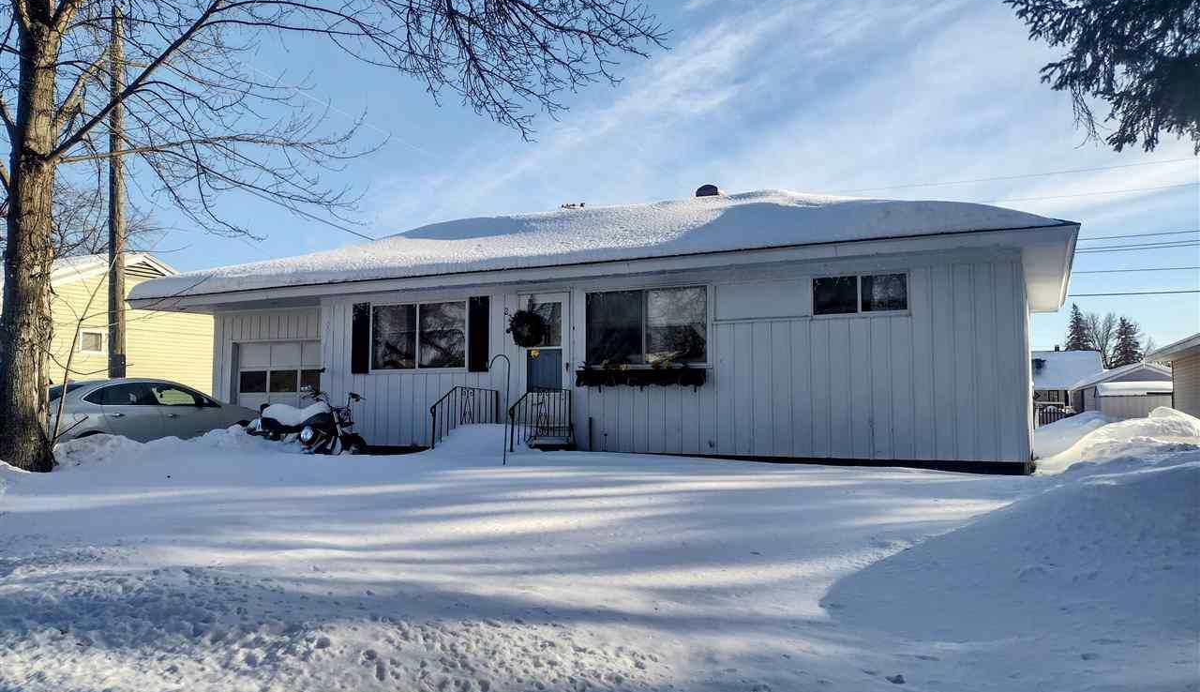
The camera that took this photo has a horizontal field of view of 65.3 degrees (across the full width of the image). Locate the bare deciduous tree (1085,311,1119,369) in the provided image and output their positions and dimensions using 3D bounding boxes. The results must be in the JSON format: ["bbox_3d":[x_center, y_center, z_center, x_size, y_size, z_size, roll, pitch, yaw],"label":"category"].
[{"bbox_3d":[47.207,2.169,87.579,4.600,11.000,4.600,-2,-5,25],"label":"bare deciduous tree"}]

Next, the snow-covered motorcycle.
[{"bbox_3d":[-4.456,1.190,14.091,2.320,1.160,0.900,-2,-5,25],"label":"snow-covered motorcycle"}]

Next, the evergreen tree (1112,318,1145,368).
[{"bbox_3d":[49.498,2.433,87.599,4.200,10.400,4.200,-2,-5,25],"label":"evergreen tree"}]

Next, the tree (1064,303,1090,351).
[{"bbox_3d":[44.828,1.816,87.552,4.200,11.700,4.200,-2,-5,25],"label":"tree"}]

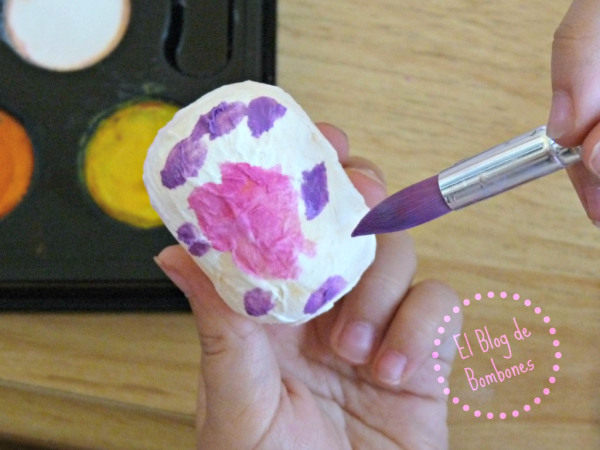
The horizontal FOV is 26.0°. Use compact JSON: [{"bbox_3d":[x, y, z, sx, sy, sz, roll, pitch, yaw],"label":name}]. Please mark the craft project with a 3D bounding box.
[{"bbox_3d":[-0.008,-0.004,0.263,0.036,0.036,0.051,-36,90,0],"label":"craft project"}]

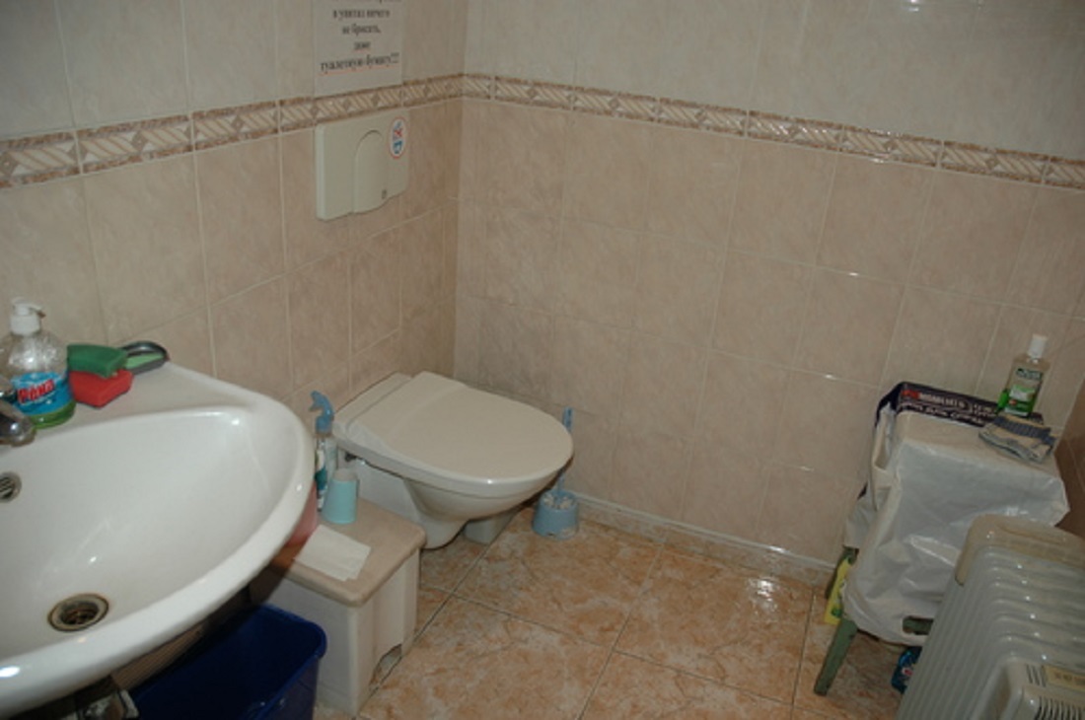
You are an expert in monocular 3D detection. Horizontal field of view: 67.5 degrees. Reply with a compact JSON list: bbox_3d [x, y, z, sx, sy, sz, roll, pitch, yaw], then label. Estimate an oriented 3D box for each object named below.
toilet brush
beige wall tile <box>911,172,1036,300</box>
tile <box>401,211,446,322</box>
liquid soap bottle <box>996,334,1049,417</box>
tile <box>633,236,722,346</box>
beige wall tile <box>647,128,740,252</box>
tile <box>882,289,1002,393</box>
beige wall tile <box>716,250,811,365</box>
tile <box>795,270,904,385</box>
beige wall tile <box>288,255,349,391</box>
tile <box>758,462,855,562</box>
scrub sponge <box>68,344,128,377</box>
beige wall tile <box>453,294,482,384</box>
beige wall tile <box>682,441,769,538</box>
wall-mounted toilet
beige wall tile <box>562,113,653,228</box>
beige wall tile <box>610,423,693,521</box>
[{"bbox_3d":[0.053,0.289,2.175,0.125,0.375,0.125,14,26,19],"label":"toilet brush"},{"bbox_3d":[0.882,-0.254,1.669,0.200,0.250,0.010,14,26,19],"label":"beige wall tile"},{"bbox_3d":[-0.288,-0.225,1.956,0.010,0.252,0.200,14,26,19],"label":"tile"},{"bbox_3d":[0.989,0.032,1.664,0.056,0.168,0.037,9,25,8],"label":"liquid soap bottle"},{"bbox_3d":[0.315,-0.159,1.916,0.200,0.252,0.010,14,26,19],"label":"tile"},{"bbox_3d":[0.338,-0.391,1.838,0.200,0.250,0.010,14,26,19],"label":"beige wall tile"},{"bbox_3d":[0.842,-0.026,1.722,0.200,0.252,0.010,14,26,19],"label":"tile"},{"bbox_3d":[0.508,-0.120,1.894,0.200,0.250,0.010,14,26,19],"label":"beige wall tile"},{"bbox_3d":[0.672,-0.070,1.786,0.200,0.252,0.010,14,26,19],"label":"tile"},{"bbox_3d":[-0.443,-0.082,1.617,0.009,0.250,0.200,14,26,18],"label":"beige wall tile"},{"bbox_3d":[0.646,0.385,2.026,0.200,0.250,0.010,14,26,19],"label":"tile"},{"bbox_3d":[-0.582,0.004,1.049,0.075,0.023,0.047,8,25,7],"label":"scrub sponge"},{"bbox_3d":[-0.201,-0.051,2.196,0.085,0.252,0.010,14,26,19],"label":"beige wall tile"},{"bbox_3d":[0.470,0.338,2.104,0.200,0.247,0.010,14,26,19],"label":"beige wall tile"},{"bbox_3d":[-0.181,0.285,1.841,0.500,0.365,0.370,14,26,19],"label":"wall-mounted toilet"},{"bbox_3d":[0.149,-0.429,1.876,0.200,0.252,0.010,14,26,19],"label":"beige wall tile"},{"bbox_3d":[0.285,0.294,2.168,0.200,0.247,0.010,14,26,19],"label":"beige wall tile"}]

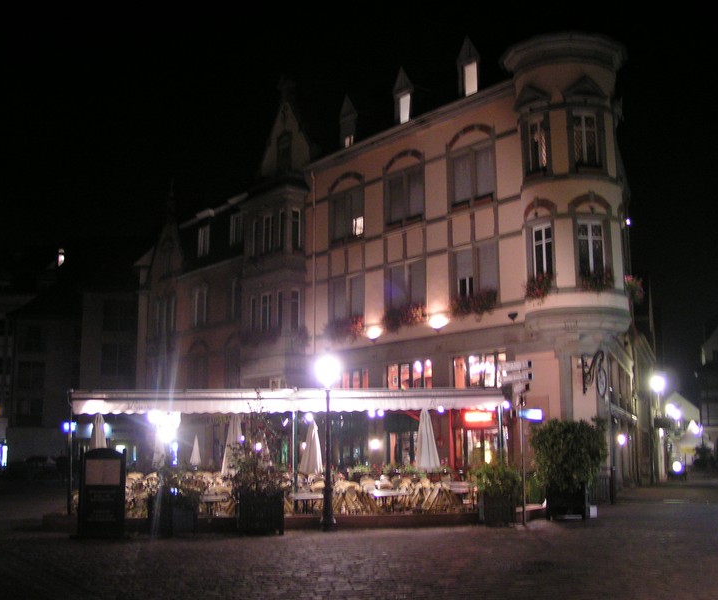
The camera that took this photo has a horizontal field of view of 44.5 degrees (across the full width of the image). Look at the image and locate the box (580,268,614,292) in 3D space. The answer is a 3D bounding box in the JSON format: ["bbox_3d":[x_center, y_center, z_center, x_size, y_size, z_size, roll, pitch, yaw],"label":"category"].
[{"bbox_3d":[6.959,-0.569,25.746,0.950,0.620,0.450,1,-10,-7],"label":"box"}]

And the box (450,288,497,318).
[{"bbox_3d":[3.804,0.130,29.301,0.480,0.740,1.900,8,-12,-38],"label":"box"}]

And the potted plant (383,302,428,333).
[{"bbox_3d":[1.636,0.651,31.935,0.480,0.780,2.050,8,-12,-38],"label":"potted plant"}]

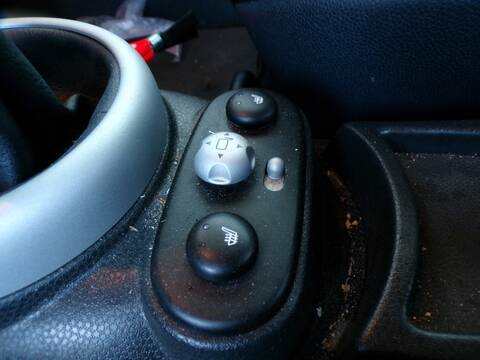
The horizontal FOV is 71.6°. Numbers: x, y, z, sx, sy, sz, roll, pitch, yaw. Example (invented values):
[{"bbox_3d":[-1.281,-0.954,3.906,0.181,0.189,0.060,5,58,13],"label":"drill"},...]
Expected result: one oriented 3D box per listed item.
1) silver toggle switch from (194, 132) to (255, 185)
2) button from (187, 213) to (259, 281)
[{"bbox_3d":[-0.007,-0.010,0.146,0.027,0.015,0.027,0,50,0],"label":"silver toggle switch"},{"bbox_3d":[-0.006,0.024,0.124,0.027,0.008,0.027,0,50,0],"label":"button"}]

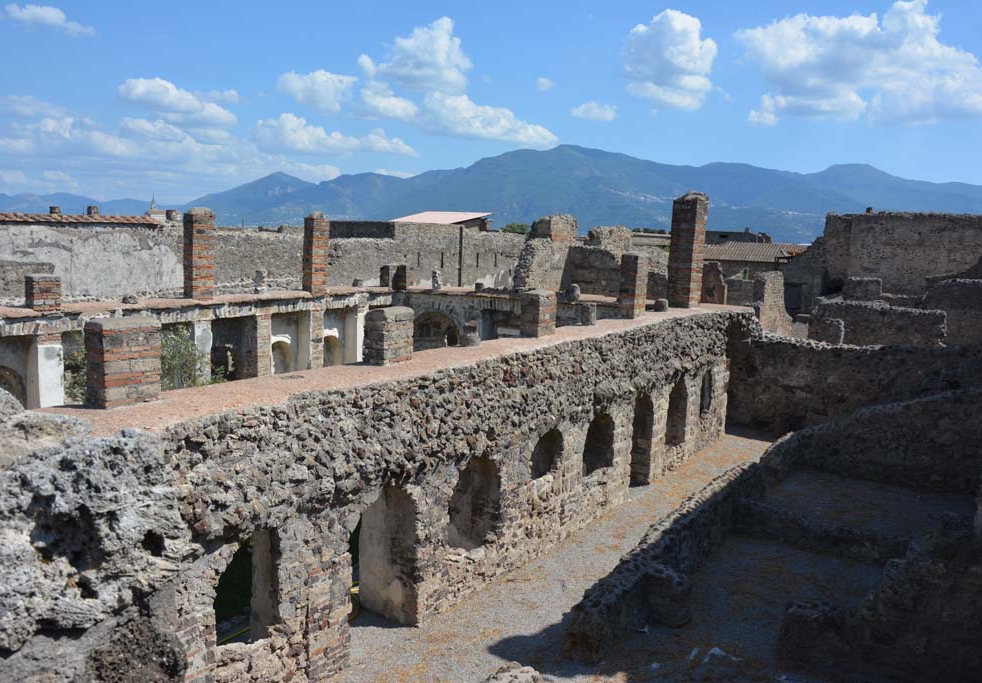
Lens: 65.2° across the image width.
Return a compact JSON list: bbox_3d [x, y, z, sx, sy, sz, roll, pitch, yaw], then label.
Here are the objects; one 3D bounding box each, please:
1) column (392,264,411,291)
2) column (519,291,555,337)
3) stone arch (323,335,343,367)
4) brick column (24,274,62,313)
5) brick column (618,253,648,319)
[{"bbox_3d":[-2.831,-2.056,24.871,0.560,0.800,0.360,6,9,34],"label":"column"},{"bbox_3d":[0.842,-0.491,13.532,0.365,0.780,0.596,6,9,34],"label":"column"},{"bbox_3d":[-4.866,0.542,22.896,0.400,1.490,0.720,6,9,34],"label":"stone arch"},{"bbox_3d":[-8.385,-0.935,14.392,0.305,0.668,0.499,8,10,34],"label":"brick column"},{"bbox_3d":[2.781,-1.083,14.903,0.329,1.250,0.518,8,10,34],"label":"brick column"}]

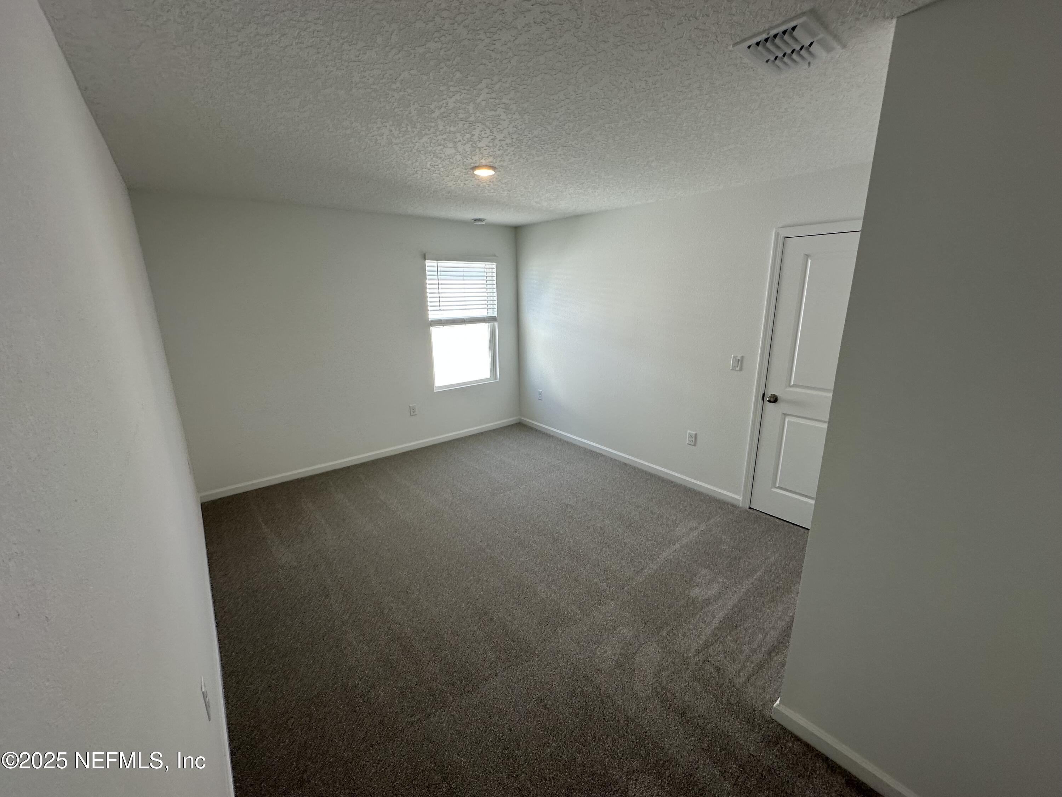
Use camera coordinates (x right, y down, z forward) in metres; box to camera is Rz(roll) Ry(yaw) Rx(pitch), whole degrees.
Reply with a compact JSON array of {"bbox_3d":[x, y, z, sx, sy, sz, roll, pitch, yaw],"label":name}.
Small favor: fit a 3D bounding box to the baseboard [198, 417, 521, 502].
[{"bbox_3d":[-1.478,0.570,4.670,3.412,0.080,0.016,-12,18,-37],"label":"baseboard"}]

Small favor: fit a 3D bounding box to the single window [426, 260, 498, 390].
[{"bbox_3d":[-0.779,-0.852,4.956,0.874,1.441,0.100,-12,18,-37],"label":"single window"}]

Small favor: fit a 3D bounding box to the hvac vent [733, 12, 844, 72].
[{"bbox_3d":[0.798,-1.068,1.316,0.304,0.022,0.197,-12,18,-37],"label":"hvac vent"}]

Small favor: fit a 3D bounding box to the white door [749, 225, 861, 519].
[{"bbox_3d":[1.983,-0.040,2.887,0.045,2.019,0.750,-12,18,-37],"label":"white door"}]

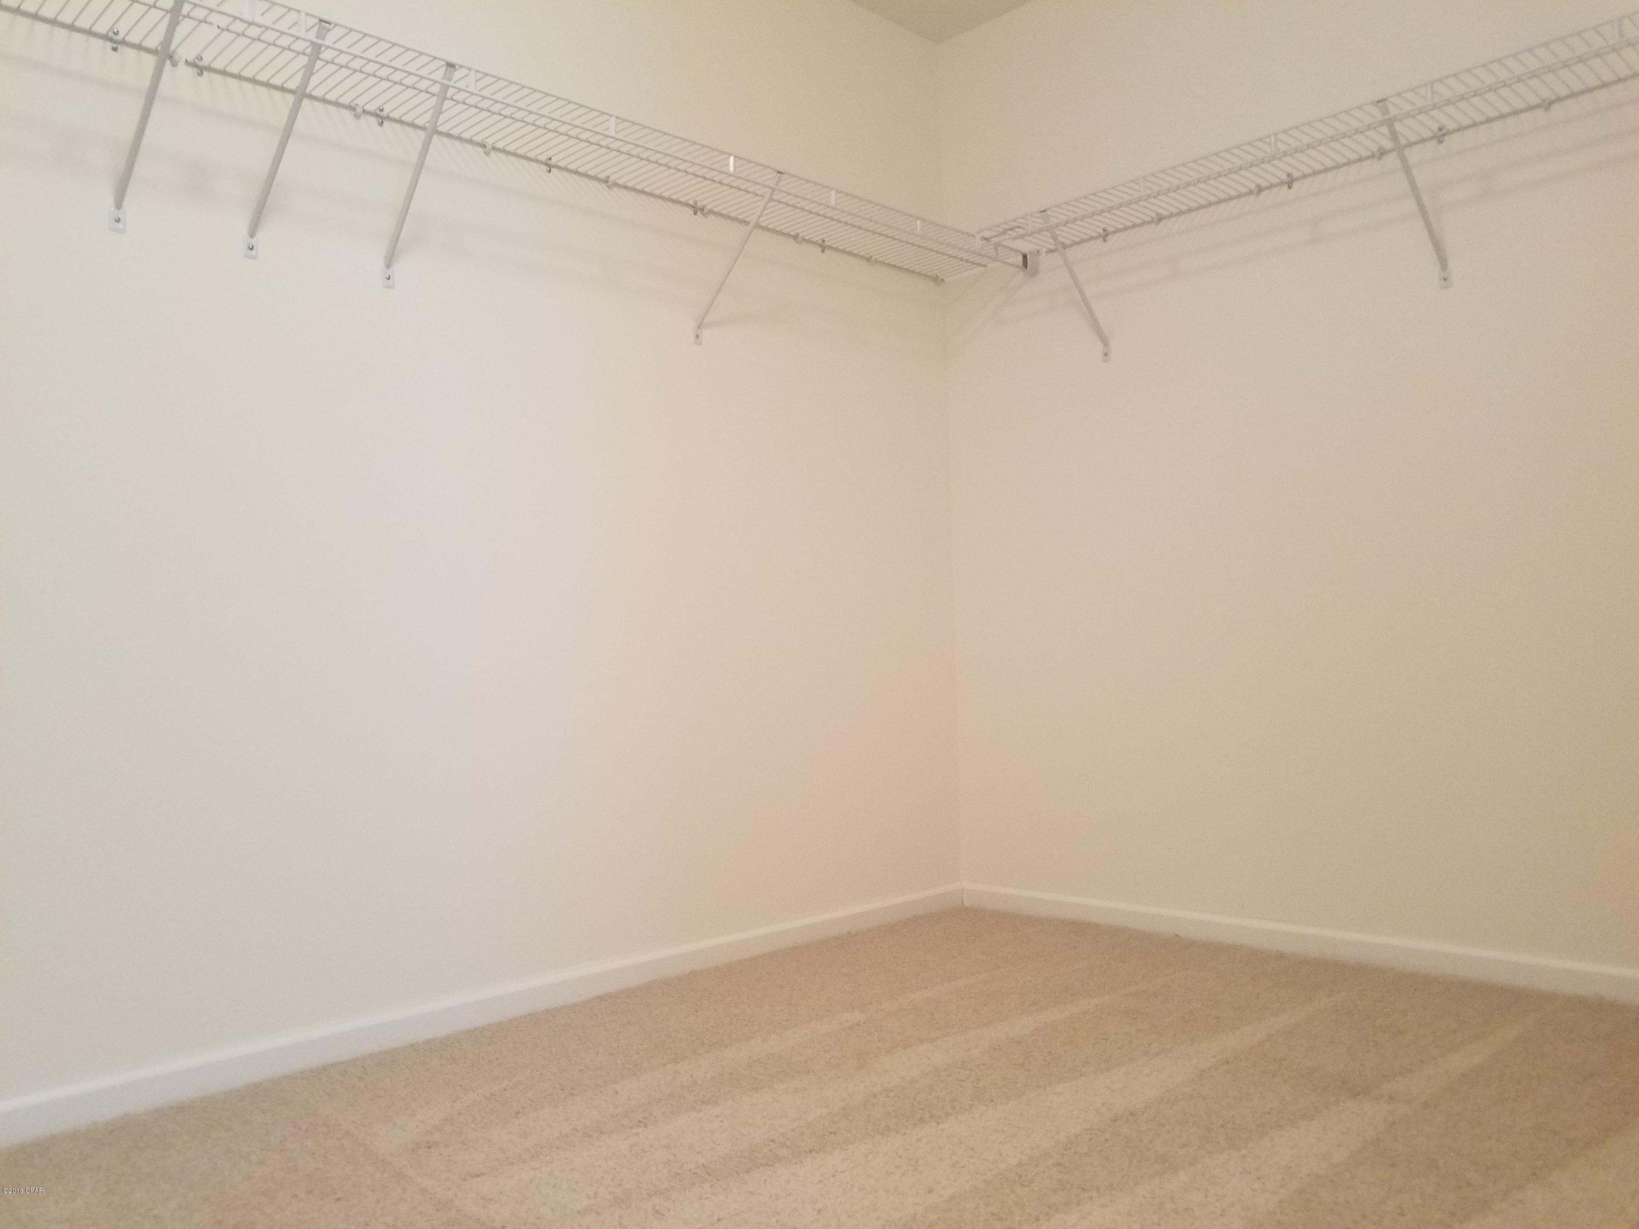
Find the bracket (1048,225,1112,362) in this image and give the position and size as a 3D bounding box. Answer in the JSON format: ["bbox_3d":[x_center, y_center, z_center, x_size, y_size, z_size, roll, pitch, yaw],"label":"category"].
[{"bbox_3d":[0.655,-0.825,3.126,0.285,0.326,0.032,0,-2,-44],"label":"bracket"}]

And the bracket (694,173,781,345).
[{"bbox_3d":[-0.188,-0.821,2.853,0.300,0.340,0.032,-3,-2,44],"label":"bracket"}]

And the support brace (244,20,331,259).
[{"bbox_3d":[-0.926,-0.822,2.144,0.300,0.337,0.032,-3,-2,44],"label":"support brace"}]

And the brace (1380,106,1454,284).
[{"bbox_3d":[1.235,-0.868,2.554,0.300,0.335,0.032,0,-2,-44],"label":"brace"}]

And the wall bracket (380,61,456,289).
[{"bbox_3d":[-0.751,-0.819,2.312,0.300,0.344,0.032,-3,-2,44],"label":"wall bracket"}]

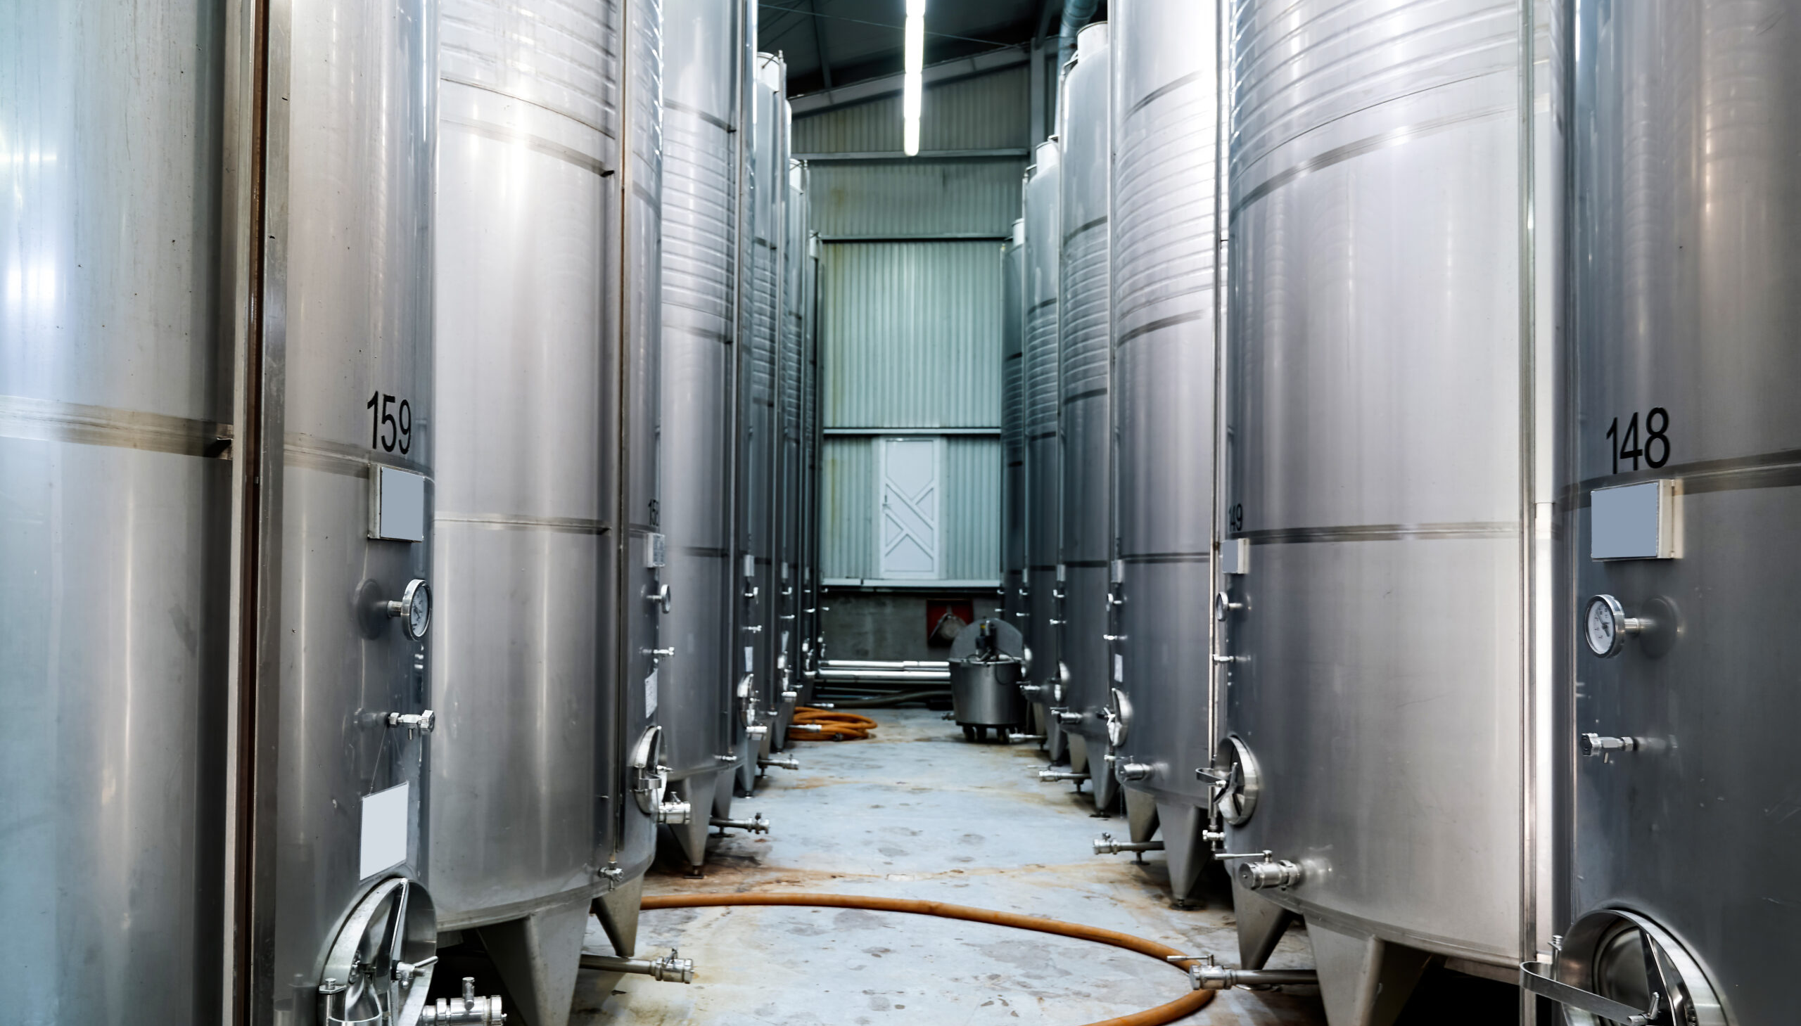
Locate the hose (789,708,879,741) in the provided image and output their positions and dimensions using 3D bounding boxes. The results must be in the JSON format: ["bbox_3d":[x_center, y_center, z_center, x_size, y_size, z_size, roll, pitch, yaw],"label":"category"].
[{"bbox_3d":[-0.720,2.180,12.400,0.950,0.200,1.100,0,-2,0],"label":"hose"}]

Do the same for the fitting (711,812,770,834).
[{"bbox_3d":[-0.950,1.810,7.000,0.380,0.130,0.100,0,-2,9],"label":"fitting"}]

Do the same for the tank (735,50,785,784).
[{"bbox_3d":[-2.000,-0.680,9.100,2.300,5.500,2.250,0,-2,0],"label":"tank"}]

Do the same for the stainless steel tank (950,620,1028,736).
[{"bbox_3d":[0.890,1.690,12.200,0.770,1.240,0.780,0,-2,0],"label":"stainless steel tank"}]

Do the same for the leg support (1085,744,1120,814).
[{"bbox_3d":[1.390,1.820,8.200,0.230,0.510,0.230,3,-3,-45],"label":"leg support"}]

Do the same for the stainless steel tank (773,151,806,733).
[{"bbox_3d":[-2.000,-0.550,11.450,2.300,5.500,2.250,0,-2,0],"label":"stainless steel tank"}]

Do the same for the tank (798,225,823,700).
[{"bbox_3d":[-2.000,-0.420,13.750,2.300,5.500,2.250,0,-2,0],"label":"tank"}]

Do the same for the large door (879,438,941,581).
[{"bbox_3d":[0.114,-0.076,16.200,0.860,1.930,0.080,0,-2,4],"label":"large door"}]

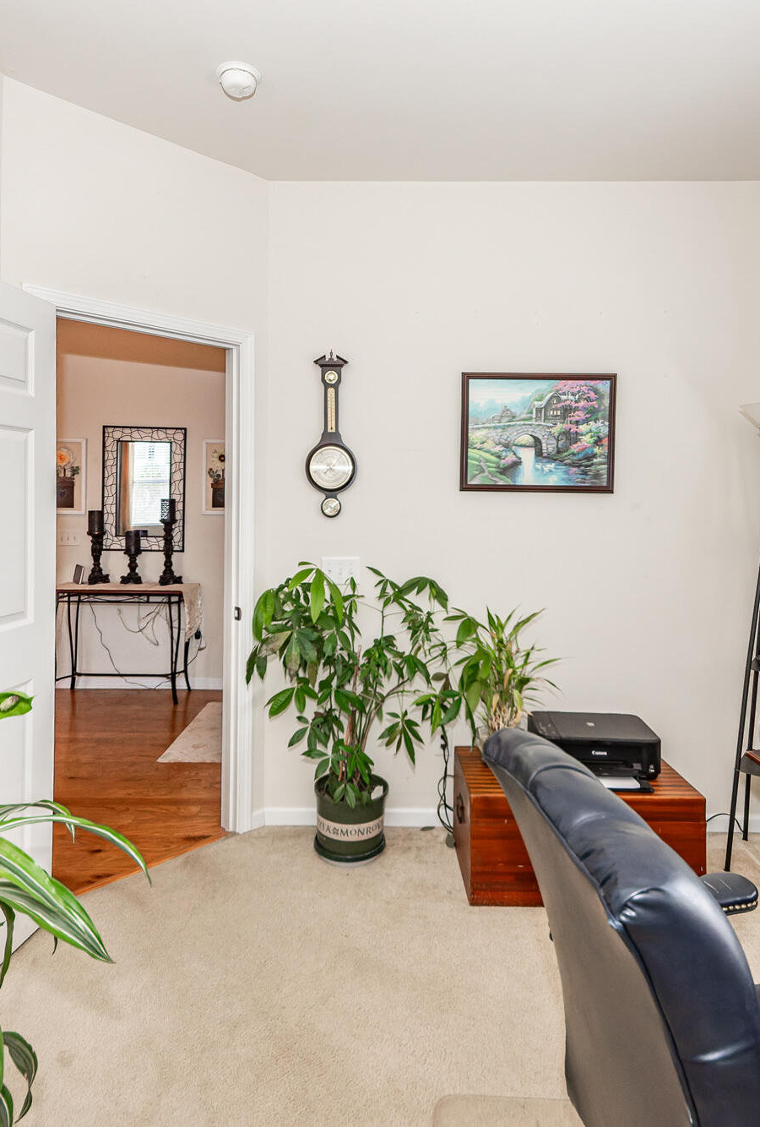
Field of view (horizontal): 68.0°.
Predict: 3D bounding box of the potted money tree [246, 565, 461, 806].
[{"bbox_3d":[-0.105,0.465,2.150,0.810,0.950,0.580,0,5,0],"label":"potted money tree"}]

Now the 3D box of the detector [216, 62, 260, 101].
[{"bbox_3d":[-0.451,-1.541,1.810,0.142,0.045,0.142,0,3,0],"label":"detector"}]

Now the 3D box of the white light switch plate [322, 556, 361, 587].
[{"bbox_3d":[-0.166,0.034,2.400,0.162,0.116,0.009,0,5,0],"label":"white light switch plate"}]

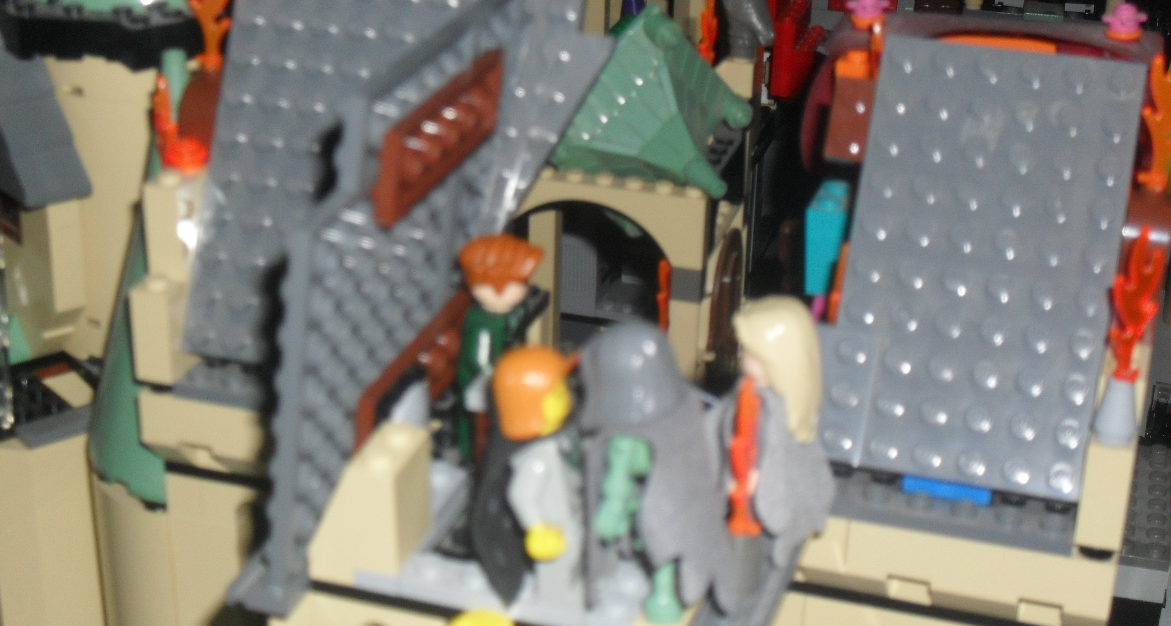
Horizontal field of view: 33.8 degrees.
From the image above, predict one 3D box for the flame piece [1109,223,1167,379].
[{"bbox_3d":[0.095,-0.002,0.332,0.004,0.029,0.011,-19,33,-34],"label":"flame piece"}]

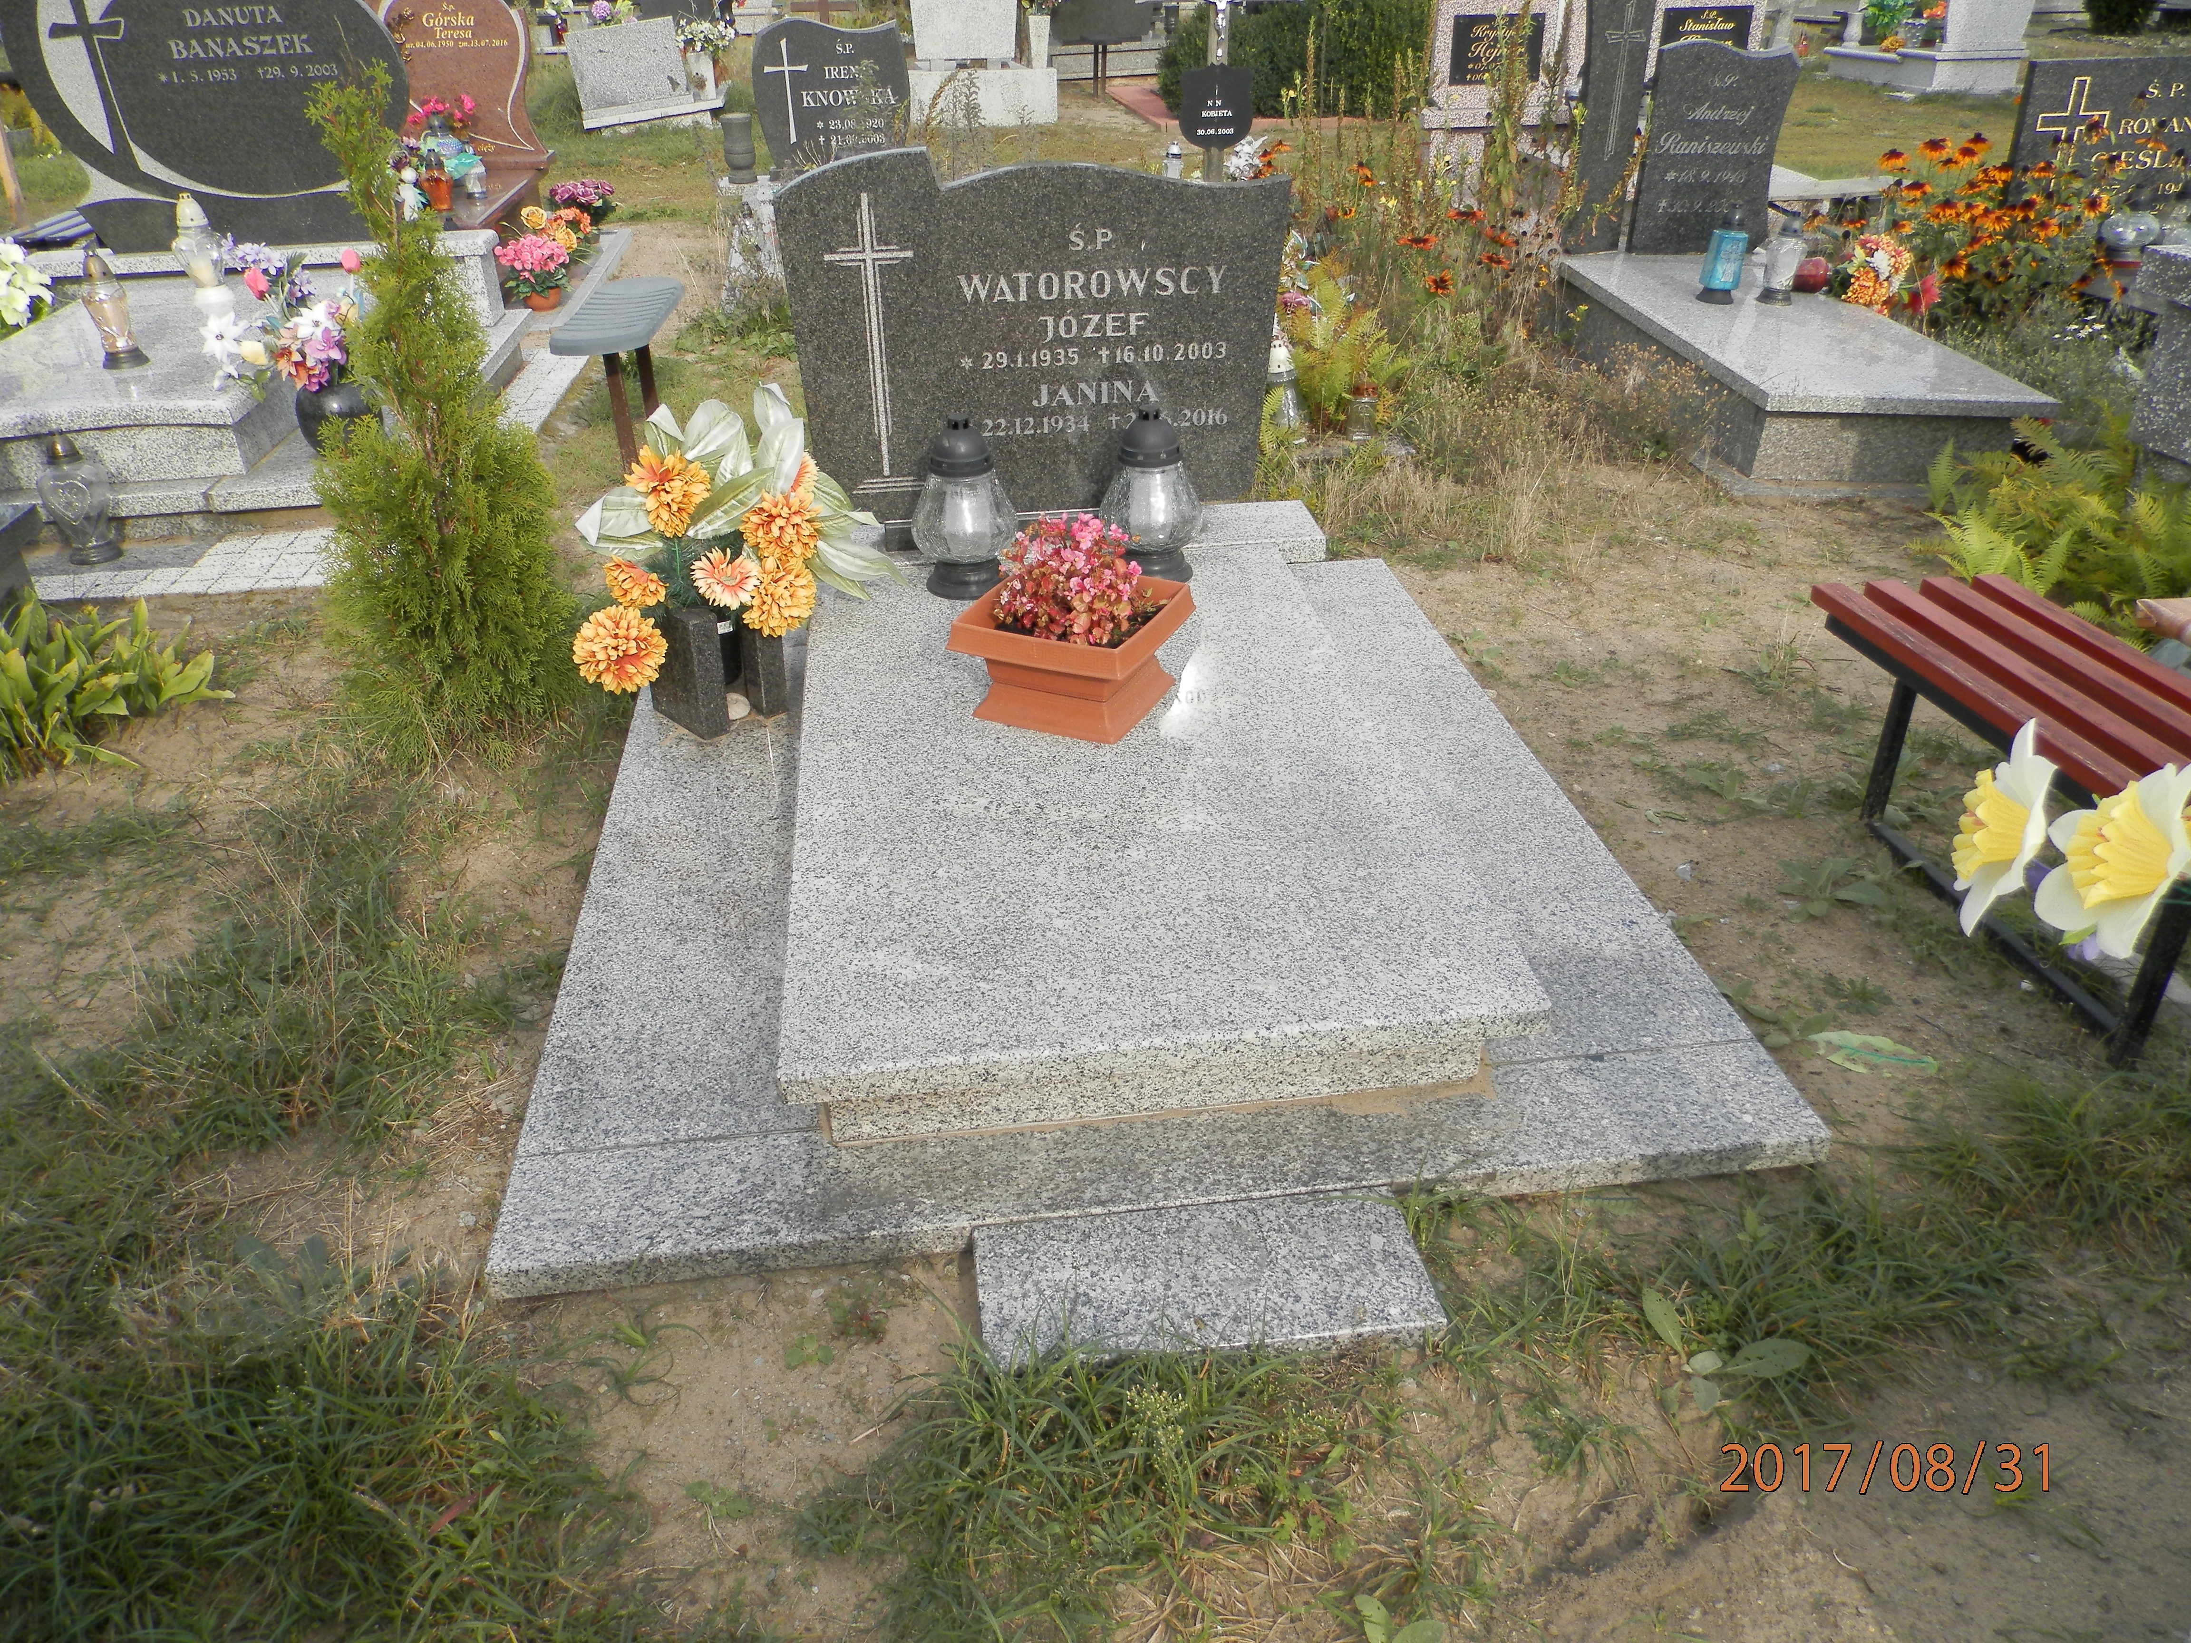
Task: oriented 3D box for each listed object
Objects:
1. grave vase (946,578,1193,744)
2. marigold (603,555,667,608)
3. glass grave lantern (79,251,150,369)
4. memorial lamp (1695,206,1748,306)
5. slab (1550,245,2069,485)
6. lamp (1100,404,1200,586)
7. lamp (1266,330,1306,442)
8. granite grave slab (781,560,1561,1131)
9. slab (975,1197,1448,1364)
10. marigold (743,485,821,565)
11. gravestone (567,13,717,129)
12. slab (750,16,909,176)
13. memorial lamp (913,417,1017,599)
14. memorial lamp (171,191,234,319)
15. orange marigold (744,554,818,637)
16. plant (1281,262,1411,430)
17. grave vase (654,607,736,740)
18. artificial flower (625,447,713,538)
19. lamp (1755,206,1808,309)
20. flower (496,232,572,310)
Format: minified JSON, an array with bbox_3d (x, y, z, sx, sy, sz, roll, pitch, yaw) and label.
[{"bbox_3d":[-0.034,-0.286,2.644,0.310,0.174,0.310,13,33,22],"label":"grave vase"},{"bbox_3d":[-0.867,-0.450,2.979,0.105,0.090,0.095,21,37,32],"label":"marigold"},{"bbox_3d":[-2.698,-1.400,4.327,0.118,0.284,0.118,-4,31,-6],"label":"glass grave lantern"},{"bbox_3d":[1.955,-1.765,4.928,0.122,0.270,0.122,-4,31,-6],"label":"memorial lamp"},{"bbox_3d":[2.077,-1.432,4.869,0.728,0.239,1.796,1,30,0],"label":"slab"},{"bbox_3d":[0.114,-0.631,3.038,0.190,0.315,0.190,-4,31,-6],"label":"lamp"},{"bbox_3d":[0.541,-1.228,4.469,0.120,0.280,0.120,-4,31,-6],"label":"lamp"},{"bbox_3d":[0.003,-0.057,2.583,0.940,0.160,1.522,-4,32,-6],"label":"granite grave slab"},{"bbox_3d":[0.125,0.538,1.845,0.518,0.041,0.210,-4,31,-6],"label":"slab"},{"bbox_3d":[-0.561,-0.530,2.825,0.141,0.136,0.113,-7,31,-10],"label":"marigold"},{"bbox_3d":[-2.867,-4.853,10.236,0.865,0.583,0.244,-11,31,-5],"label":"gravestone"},{"bbox_3d":[-1.150,-3.145,6.870,0.670,0.607,0.080,-4,31,-6],"label":"slab"},{"bbox_3d":[-0.253,-0.605,3.017,0.202,0.325,0.202,-4,31,-6],"label":"memorial lamp"},{"bbox_3d":[-2.610,-1.647,4.616,0.155,0.326,0.120,-11,32,-16],"label":"memorial lamp"},{"bbox_3d":[-0.566,-0.407,2.841,0.132,0.140,0.110,-7,31,-10],"label":"orange marigold"},{"bbox_3d":[0.697,-1.328,4.495,0.370,0.430,0.360,-4,31,-6],"label":"plant"},{"bbox_3d":[-0.777,-0.295,2.969,0.049,0.236,0.184,-27,40,-37],"label":"grave vase"},{"bbox_3d":[-0.752,-0.577,2.787,0.157,0.152,0.125,-9,32,-13],"label":"artificial flower"},{"bbox_3d":[2.146,-1.764,4.933,0.127,0.265,0.127,-4,31,-6],"label":"lamp"},{"bbox_3d":[-2.162,-2.116,6.084,0.284,0.251,0.270,-4,31,-6],"label":"flower"}]

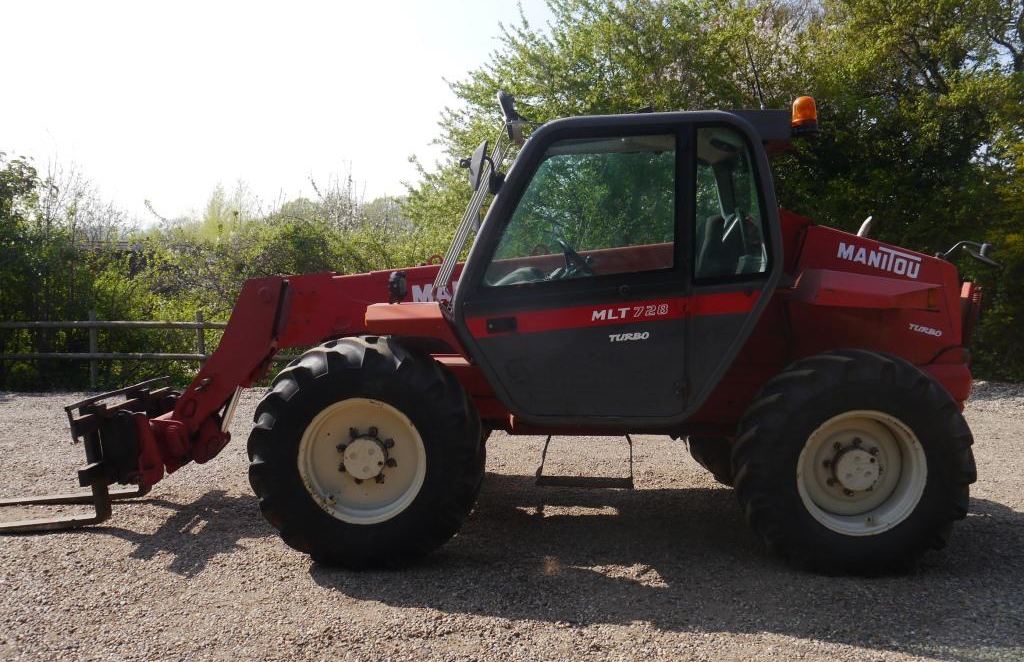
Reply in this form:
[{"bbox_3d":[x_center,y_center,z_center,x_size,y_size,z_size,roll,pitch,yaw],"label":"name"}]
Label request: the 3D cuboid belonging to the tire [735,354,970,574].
[{"bbox_3d":[1.788,0.683,4.420,1.230,1.200,0.430,0,2,2],"label":"tire"}]

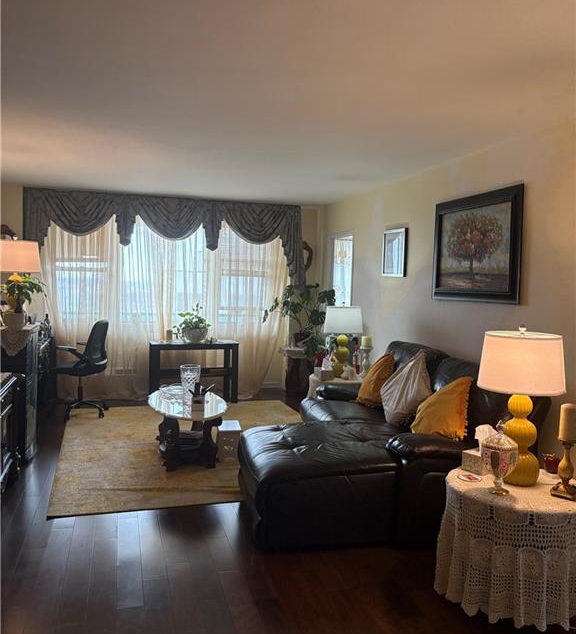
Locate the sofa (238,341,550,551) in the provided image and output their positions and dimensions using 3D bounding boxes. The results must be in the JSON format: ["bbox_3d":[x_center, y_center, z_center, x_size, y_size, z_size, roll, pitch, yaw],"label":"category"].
[{"bbox_3d":[0.490,0.759,4.116,1.847,0.969,1.868,1,4,-16],"label":"sofa"}]

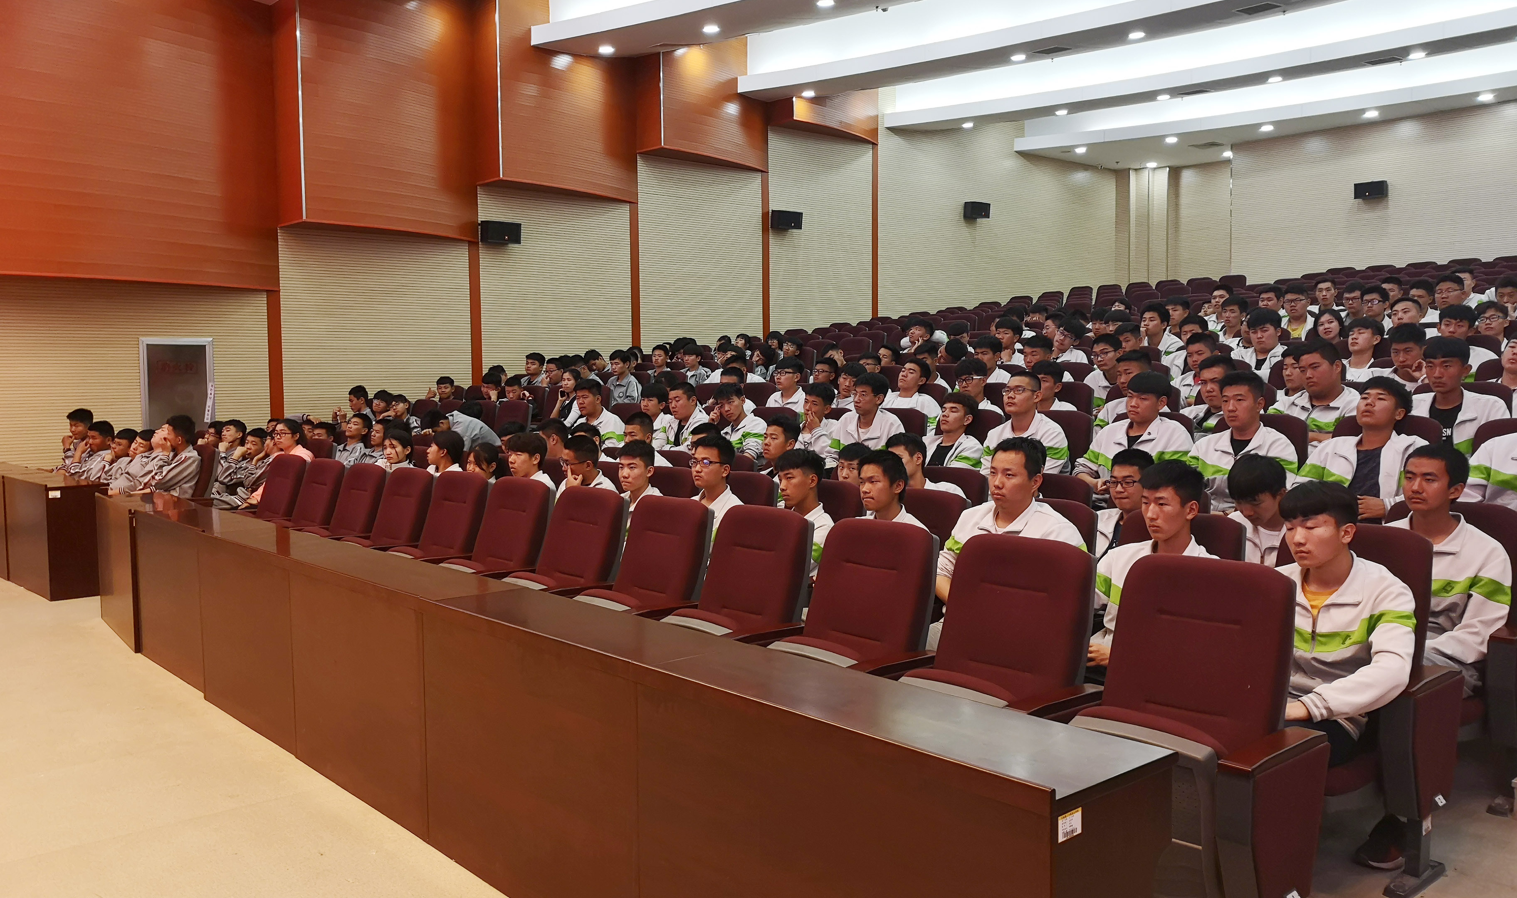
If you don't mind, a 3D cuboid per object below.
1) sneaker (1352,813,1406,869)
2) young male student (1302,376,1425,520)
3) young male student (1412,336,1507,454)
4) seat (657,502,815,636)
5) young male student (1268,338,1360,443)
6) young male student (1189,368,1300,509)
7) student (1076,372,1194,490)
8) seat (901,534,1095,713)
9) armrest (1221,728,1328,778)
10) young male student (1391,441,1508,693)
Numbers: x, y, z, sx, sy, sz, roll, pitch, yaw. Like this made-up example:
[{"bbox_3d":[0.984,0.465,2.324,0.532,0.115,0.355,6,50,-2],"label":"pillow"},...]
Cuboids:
[{"bbox_3d":[1.950,1.206,3.655,0.270,0.125,0.105,-3,5,-41],"label":"sneaker"},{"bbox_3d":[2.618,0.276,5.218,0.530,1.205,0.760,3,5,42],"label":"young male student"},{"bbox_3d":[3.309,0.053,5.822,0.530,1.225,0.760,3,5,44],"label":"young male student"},{"bbox_3d":[-0.106,0.693,4.461,0.520,0.930,0.530,-4,5,-42],"label":"seat"},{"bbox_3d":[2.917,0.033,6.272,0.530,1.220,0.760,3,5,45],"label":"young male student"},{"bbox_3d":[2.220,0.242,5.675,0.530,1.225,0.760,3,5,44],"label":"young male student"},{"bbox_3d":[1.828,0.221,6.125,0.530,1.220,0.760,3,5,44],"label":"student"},{"bbox_3d":[0.681,0.739,3.565,0.520,0.930,0.530,-3,5,-41],"label":"seat"},{"bbox_3d":[1.248,0.740,2.859,0.400,0.042,0.090,-3,5,-41],"label":"armrest"},{"bbox_3d":[2.329,0.593,4.177,0.760,1.220,0.530,-4,5,-44],"label":"young male student"}]

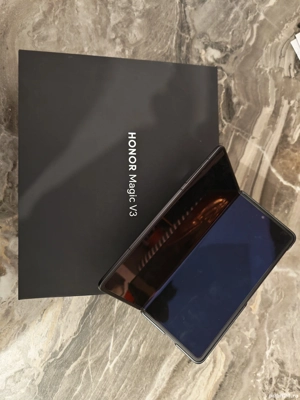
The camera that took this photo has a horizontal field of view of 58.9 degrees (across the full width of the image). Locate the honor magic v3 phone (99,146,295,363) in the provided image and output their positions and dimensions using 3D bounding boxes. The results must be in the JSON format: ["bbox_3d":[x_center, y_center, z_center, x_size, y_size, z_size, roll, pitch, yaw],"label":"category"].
[{"bbox_3d":[0.049,0.052,0.253,0.134,0.042,0.157,44,83,-15],"label":"honor magic v3 phone"}]

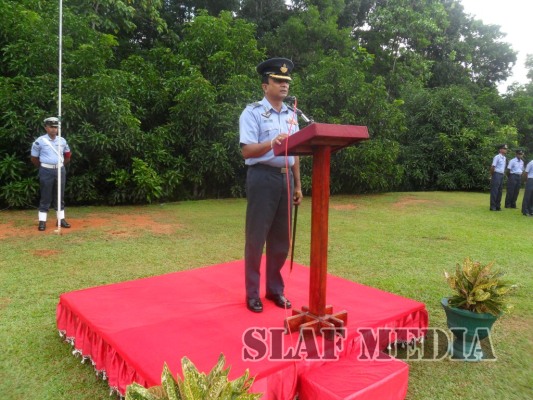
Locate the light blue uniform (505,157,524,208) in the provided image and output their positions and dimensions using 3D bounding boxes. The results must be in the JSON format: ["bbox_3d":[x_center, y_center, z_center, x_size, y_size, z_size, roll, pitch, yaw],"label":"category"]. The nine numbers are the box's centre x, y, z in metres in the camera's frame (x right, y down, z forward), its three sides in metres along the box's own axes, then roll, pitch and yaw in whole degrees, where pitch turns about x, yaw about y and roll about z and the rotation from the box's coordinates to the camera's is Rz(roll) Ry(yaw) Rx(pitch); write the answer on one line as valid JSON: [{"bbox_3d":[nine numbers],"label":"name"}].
[{"bbox_3d":[7.476,-0.633,12.542,0.490,1.740,0.370,-4,10,-40],"label":"light blue uniform"}]

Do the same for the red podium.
[{"bbox_3d":[0.339,0.185,2.687,0.480,1.312,0.370,-4,9,-37],"label":"red podium"}]

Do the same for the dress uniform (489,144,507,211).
[{"bbox_3d":[6.279,-0.596,11.311,0.480,1.760,0.370,-4,10,-42],"label":"dress uniform"}]

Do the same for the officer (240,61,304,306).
[{"bbox_3d":[0.022,-0.094,2.979,0.500,1.780,0.400,-5,11,-44],"label":"officer"}]

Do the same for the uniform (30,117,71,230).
[{"bbox_3d":[-3.359,-0.408,6.526,0.600,1.760,0.370,-4,10,-38],"label":"uniform"}]

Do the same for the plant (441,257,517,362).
[{"bbox_3d":[1.507,0.774,2.977,0.500,0.705,0.480,5,8,27],"label":"plant"}]

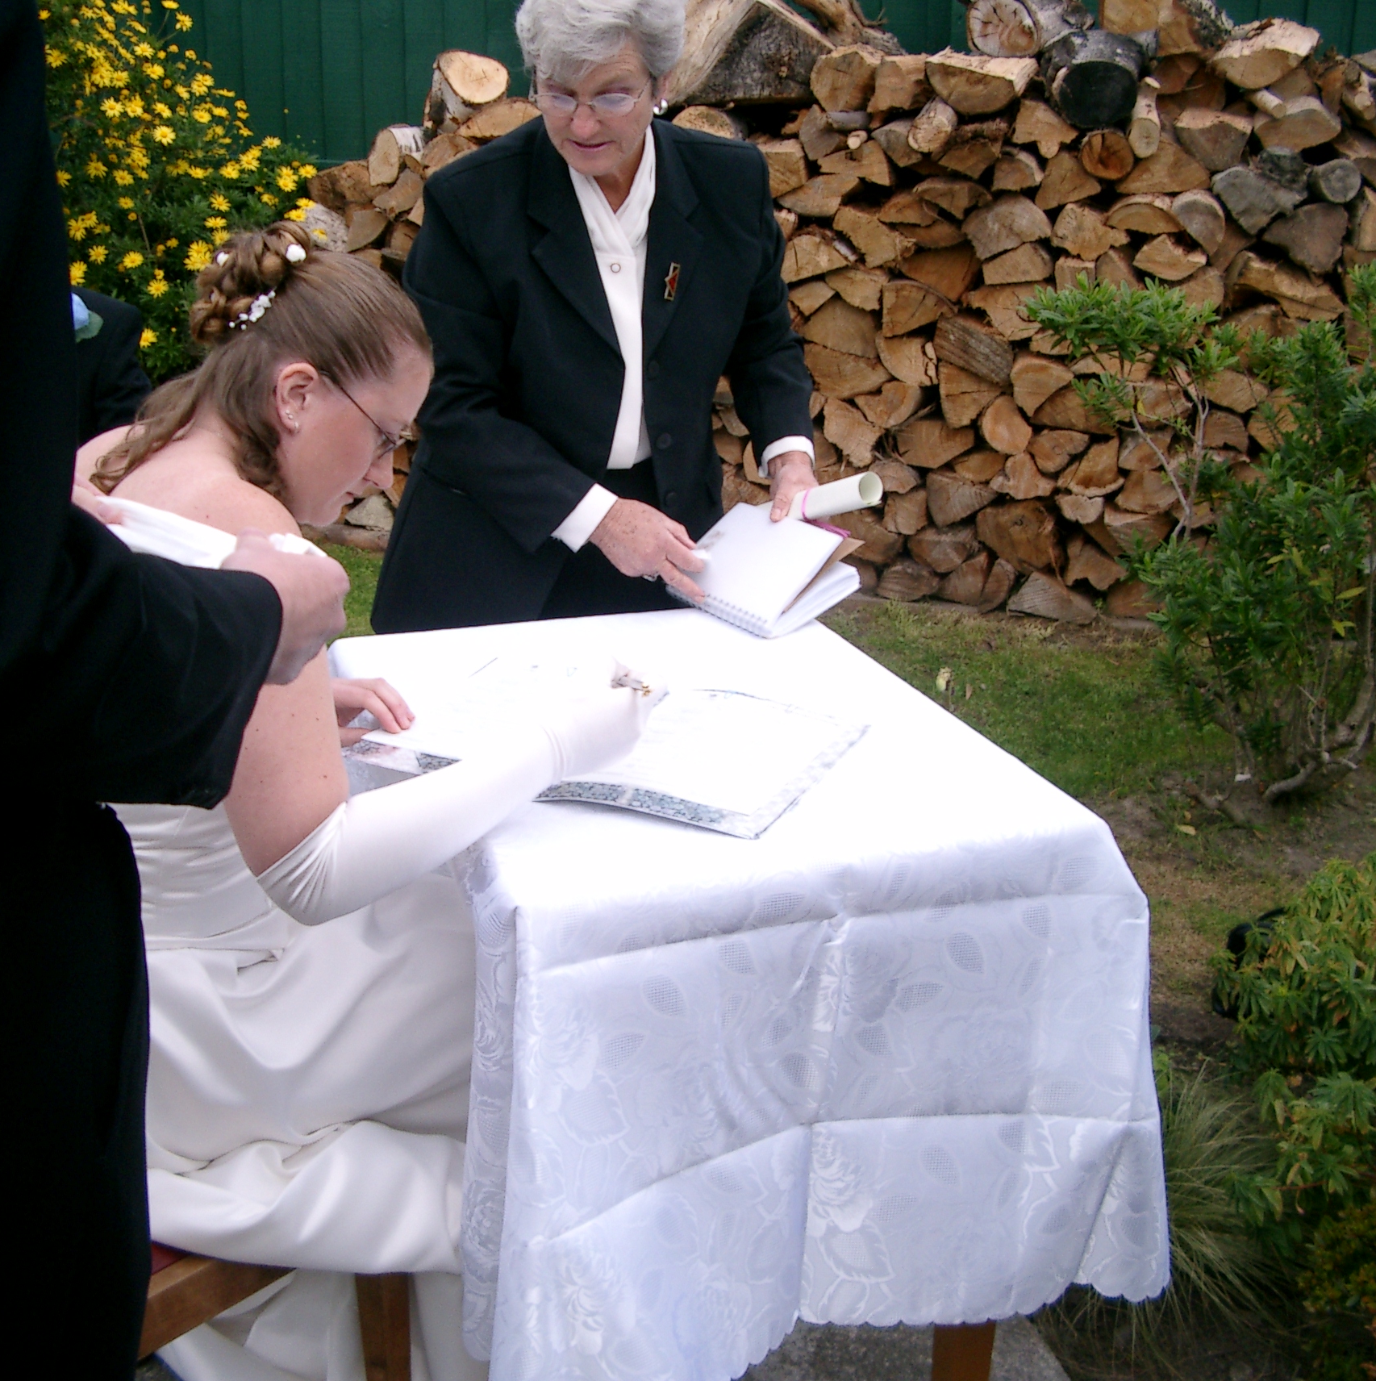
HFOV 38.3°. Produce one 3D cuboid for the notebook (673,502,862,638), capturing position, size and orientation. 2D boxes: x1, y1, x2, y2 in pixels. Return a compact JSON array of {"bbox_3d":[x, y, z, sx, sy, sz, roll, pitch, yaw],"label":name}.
[{"bbox_3d":[0.097,-0.151,2.540,0.155,0.075,0.205,-43,38,-13],"label":"notebook"}]

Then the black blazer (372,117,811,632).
[{"bbox_3d":[-0.130,-0.380,2.520,0.520,0.670,0.400,-3,19,-11],"label":"black blazer"}]

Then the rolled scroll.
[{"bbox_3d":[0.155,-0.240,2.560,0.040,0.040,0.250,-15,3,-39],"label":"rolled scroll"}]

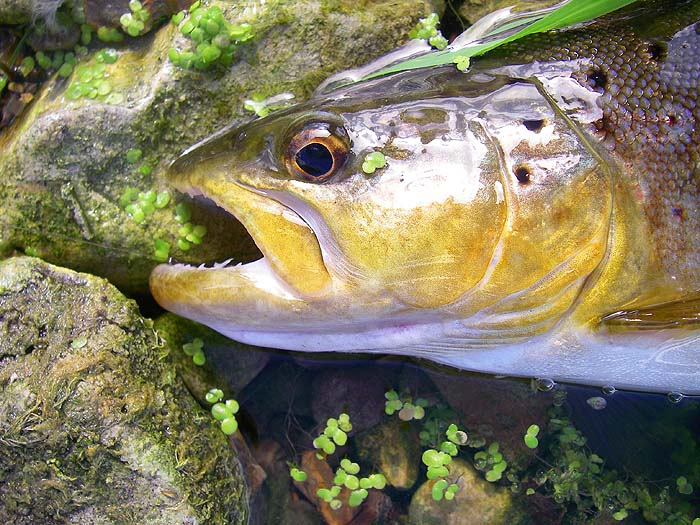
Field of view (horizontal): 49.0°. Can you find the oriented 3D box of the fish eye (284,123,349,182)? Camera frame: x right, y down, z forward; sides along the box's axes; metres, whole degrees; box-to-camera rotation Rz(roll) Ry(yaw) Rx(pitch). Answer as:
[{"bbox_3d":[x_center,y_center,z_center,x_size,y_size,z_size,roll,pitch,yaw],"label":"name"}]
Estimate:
[{"bbox_3d":[-0.010,-0.032,0.225,0.018,0.012,0.017,3,92,7],"label":"fish eye"}]

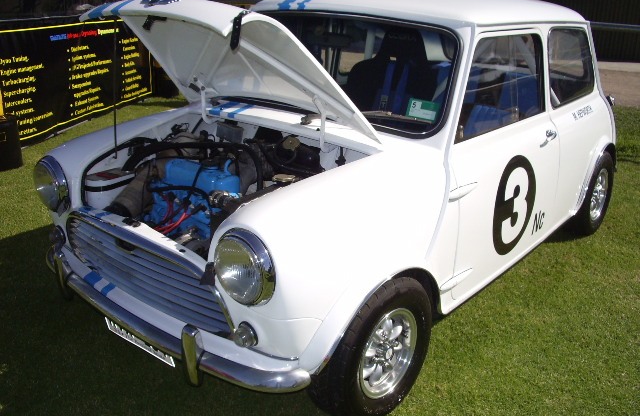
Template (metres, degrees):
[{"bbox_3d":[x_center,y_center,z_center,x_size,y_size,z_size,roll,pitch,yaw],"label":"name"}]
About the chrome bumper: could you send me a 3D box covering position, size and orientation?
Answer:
[{"bbox_3d":[-0.597,0.323,2.135,1.340,0.200,0.210,17,26,37],"label":"chrome bumper"}]

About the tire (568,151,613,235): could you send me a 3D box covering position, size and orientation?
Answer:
[{"bbox_3d":[1.465,-0.082,3.561,0.170,0.485,0.485,17,26,37],"label":"tire"}]

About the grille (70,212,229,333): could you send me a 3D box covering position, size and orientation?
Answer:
[{"bbox_3d":[-0.589,0.171,2.086,0.920,0.260,0.100,17,26,37],"label":"grille"}]

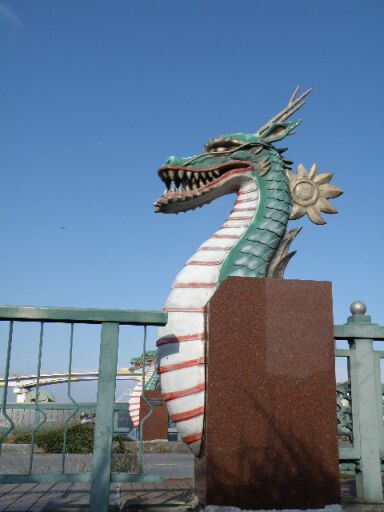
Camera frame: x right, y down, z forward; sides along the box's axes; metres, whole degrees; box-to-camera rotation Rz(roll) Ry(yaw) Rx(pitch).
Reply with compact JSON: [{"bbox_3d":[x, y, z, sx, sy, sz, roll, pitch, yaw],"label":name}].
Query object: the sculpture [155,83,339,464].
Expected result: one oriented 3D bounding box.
[{"bbox_3d":[0.354,-0.008,3.488,1.179,2.309,0.410,3,-15,-6],"label":"sculpture"}]

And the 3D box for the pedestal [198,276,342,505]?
[{"bbox_3d":[0.399,0.758,3.294,0.690,1.170,0.504,3,-15,-6],"label":"pedestal"}]

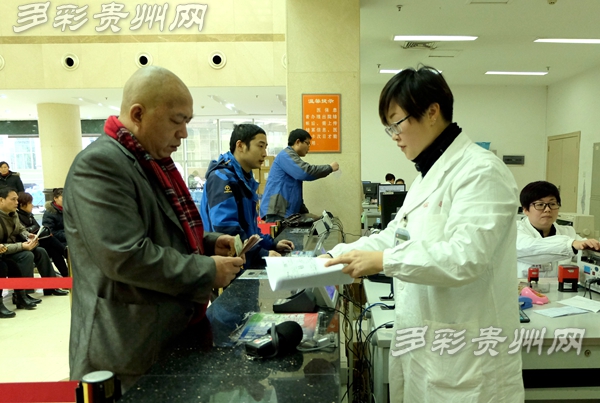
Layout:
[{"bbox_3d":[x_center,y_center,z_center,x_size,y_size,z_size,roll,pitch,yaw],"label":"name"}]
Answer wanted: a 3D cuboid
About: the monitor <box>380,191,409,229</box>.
[{"bbox_3d":[0.949,0.103,3.750,0.410,0.410,0.180,-1,4,-6],"label":"monitor"}]

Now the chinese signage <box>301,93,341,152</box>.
[{"bbox_3d":[0.218,-0.776,4.000,0.400,0.600,0.030,0,4,2],"label":"chinese signage"}]

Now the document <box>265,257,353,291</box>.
[{"bbox_3d":[0.028,0.183,1.080,0.220,0.050,0.270,0,4,0],"label":"document"}]

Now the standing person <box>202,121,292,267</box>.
[{"bbox_3d":[-0.280,0.405,2.231,0.500,1.648,0.540,1,4,13],"label":"standing person"}]

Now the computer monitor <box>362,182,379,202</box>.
[{"bbox_3d":[1.355,-0.152,7.600,0.380,0.400,0.180,0,4,0],"label":"computer monitor"}]

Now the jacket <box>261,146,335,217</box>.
[{"bbox_3d":[-0.047,-0.161,3.400,0.600,0.620,0.520,-1,4,-8],"label":"jacket"}]

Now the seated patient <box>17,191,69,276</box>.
[{"bbox_3d":[-2.920,0.485,4.500,0.720,1.170,0.460,0,5,6],"label":"seated patient"}]

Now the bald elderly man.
[{"bbox_3d":[-0.401,0.462,1.192,0.490,1.689,0.550,0,4,5],"label":"bald elderly man"}]

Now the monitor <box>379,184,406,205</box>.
[{"bbox_3d":[1.361,-0.047,5.900,0.400,0.400,0.170,0,4,5],"label":"monitor"}]

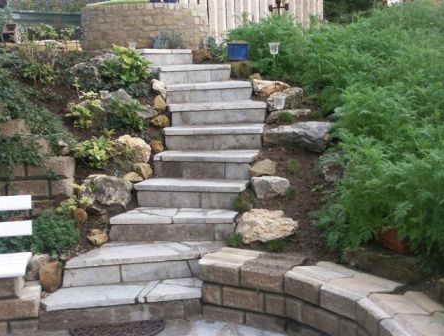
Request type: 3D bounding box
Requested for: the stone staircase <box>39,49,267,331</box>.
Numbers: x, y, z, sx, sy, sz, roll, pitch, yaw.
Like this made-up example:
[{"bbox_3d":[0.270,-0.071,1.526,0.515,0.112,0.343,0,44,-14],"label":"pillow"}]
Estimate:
[{"bbox_3d":[-0.320,-0.200,6.200,1.420,1.630,4.200,0,10,0],"label":"stone staircase"}]

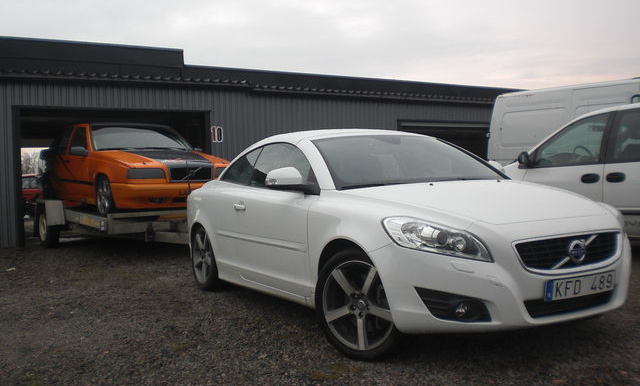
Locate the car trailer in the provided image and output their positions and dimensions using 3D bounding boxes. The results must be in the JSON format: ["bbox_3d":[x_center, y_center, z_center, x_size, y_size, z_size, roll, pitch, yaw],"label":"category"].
[{"bbox_3d":[-2.555,0.425,9.755,2.150,0.750,5.850,-3,3,-37],"label":"car trailer"}]

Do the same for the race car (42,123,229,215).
[{"bbox_3d":[-3.000,-0.355,10.321,1.800,1.380,4.660,-3,2,-37],"label":"race car"}]

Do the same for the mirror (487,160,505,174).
[{"bbox_3d":[1.348,-0.169,5.187,0.250,0.170,0.160,-3,2,-29],"label":"mirror"}]

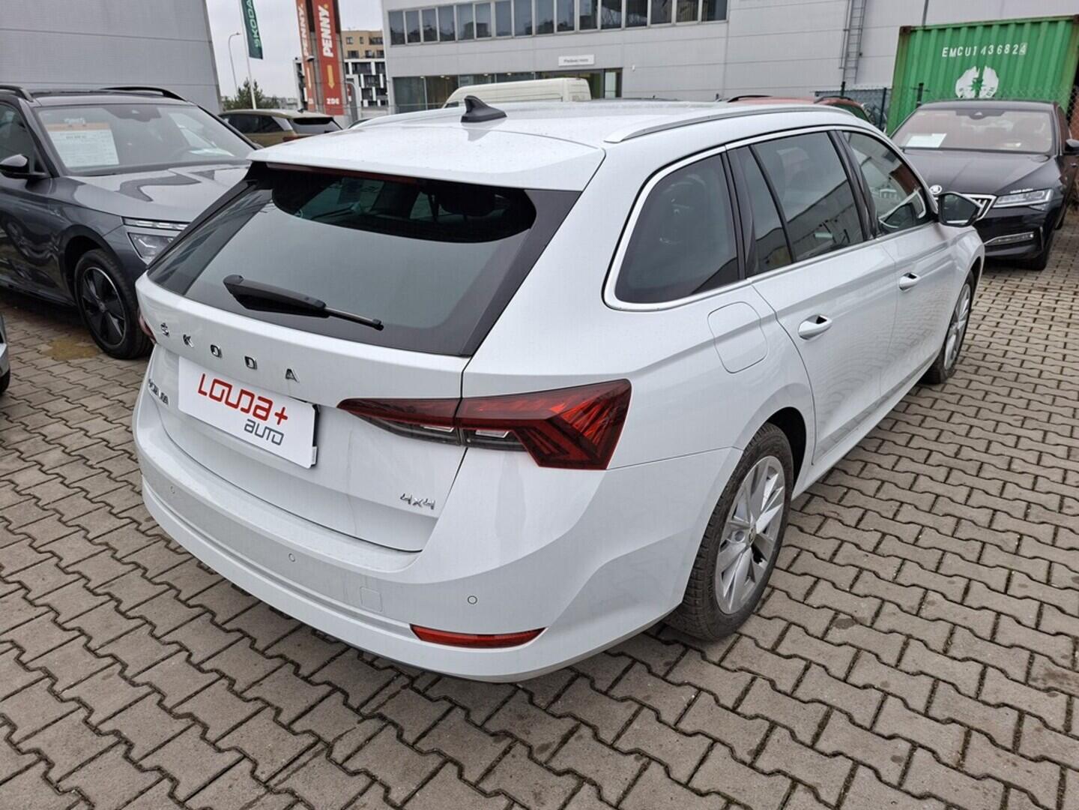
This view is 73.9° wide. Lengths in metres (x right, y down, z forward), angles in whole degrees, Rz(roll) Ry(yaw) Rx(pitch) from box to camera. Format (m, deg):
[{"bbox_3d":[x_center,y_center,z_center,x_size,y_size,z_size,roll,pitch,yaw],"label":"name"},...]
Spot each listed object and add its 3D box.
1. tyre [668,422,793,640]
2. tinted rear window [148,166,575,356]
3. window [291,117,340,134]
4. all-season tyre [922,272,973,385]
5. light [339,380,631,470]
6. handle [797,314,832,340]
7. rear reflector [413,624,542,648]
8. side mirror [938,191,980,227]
[{"bbox_3d":[0.533,0.349,2.103,0.215,0.645,0.645,15,27,36],"label":"tyre"},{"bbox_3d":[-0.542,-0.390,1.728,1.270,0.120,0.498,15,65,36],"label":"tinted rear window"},{"bbox_3d":[-5.112,-6.432,16.500,1.220,0.520,0.120,-24,-9,-44],"label":"window"},{"bbox_3d":[2.229,-0.453,4.023,0.215,0.645,0.645,15,27,36],"label":"all-season tyre"},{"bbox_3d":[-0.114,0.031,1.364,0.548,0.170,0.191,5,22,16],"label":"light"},{"bbox_3d":[0.775,-0.220,2.002,0.048,0.043,0.220,15,27,36],"label":"handle"},{"bbox_3d":[-0.127,0.469,1.463,0.271,0.047,0.050,1,22,6],"label":"rear reflector"},{"bbox_3d":[1.794,-0.839,3.074,0.175,0.150,0.140,15,27,36],"label":"side mirror"}]

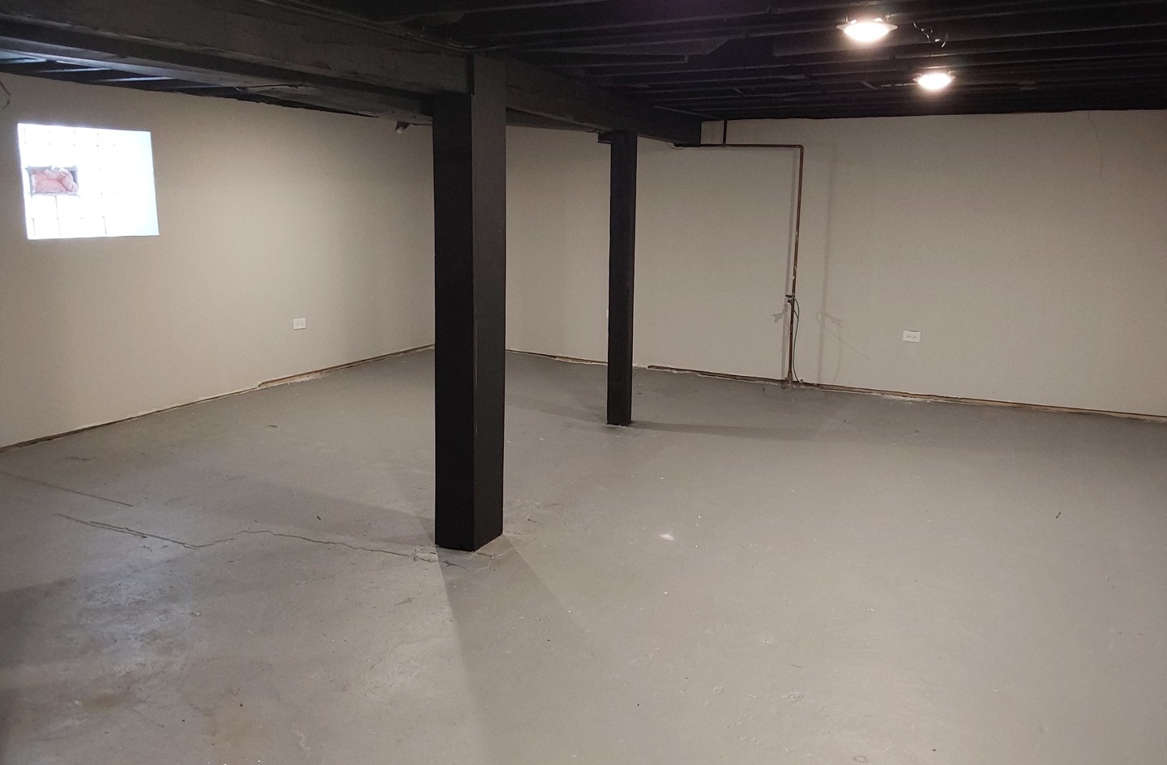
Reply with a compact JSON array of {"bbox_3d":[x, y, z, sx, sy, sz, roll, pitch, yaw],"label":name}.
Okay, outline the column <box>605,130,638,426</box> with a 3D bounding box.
[{"bbox_3d":[0.248,-0.615,5.757,0.140,1.775,0.115,5,12,21],"label":"column"}]

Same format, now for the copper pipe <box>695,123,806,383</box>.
[{"bbox_3d":[1.209,-0.991,7.197,0.860,1.930,0.060,6,13,25],"label":"copper pipe"}]

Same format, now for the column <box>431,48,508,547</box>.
[{"bbox_3d":[-0.467,-0.280,3.728,0.203,1.900,0.207,6,13,25],"label":"column"}]

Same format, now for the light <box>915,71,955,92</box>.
[{"bbox_3d":[1.570,-1.350,4.216,0.200,0.080,0.200,6,13,25],"label":"light"}]

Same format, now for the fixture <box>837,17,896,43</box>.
[{"bbox_3d":[0.896,-1.111,2.978,0.200,0.080,0.200,6,13,25],"label":"fixture"}]

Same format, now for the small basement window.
[{"bbox_3d":[-2.886,-1.162,5.500,0.120,0.622,0.845,6,13,25],"label":"small basement window"}]

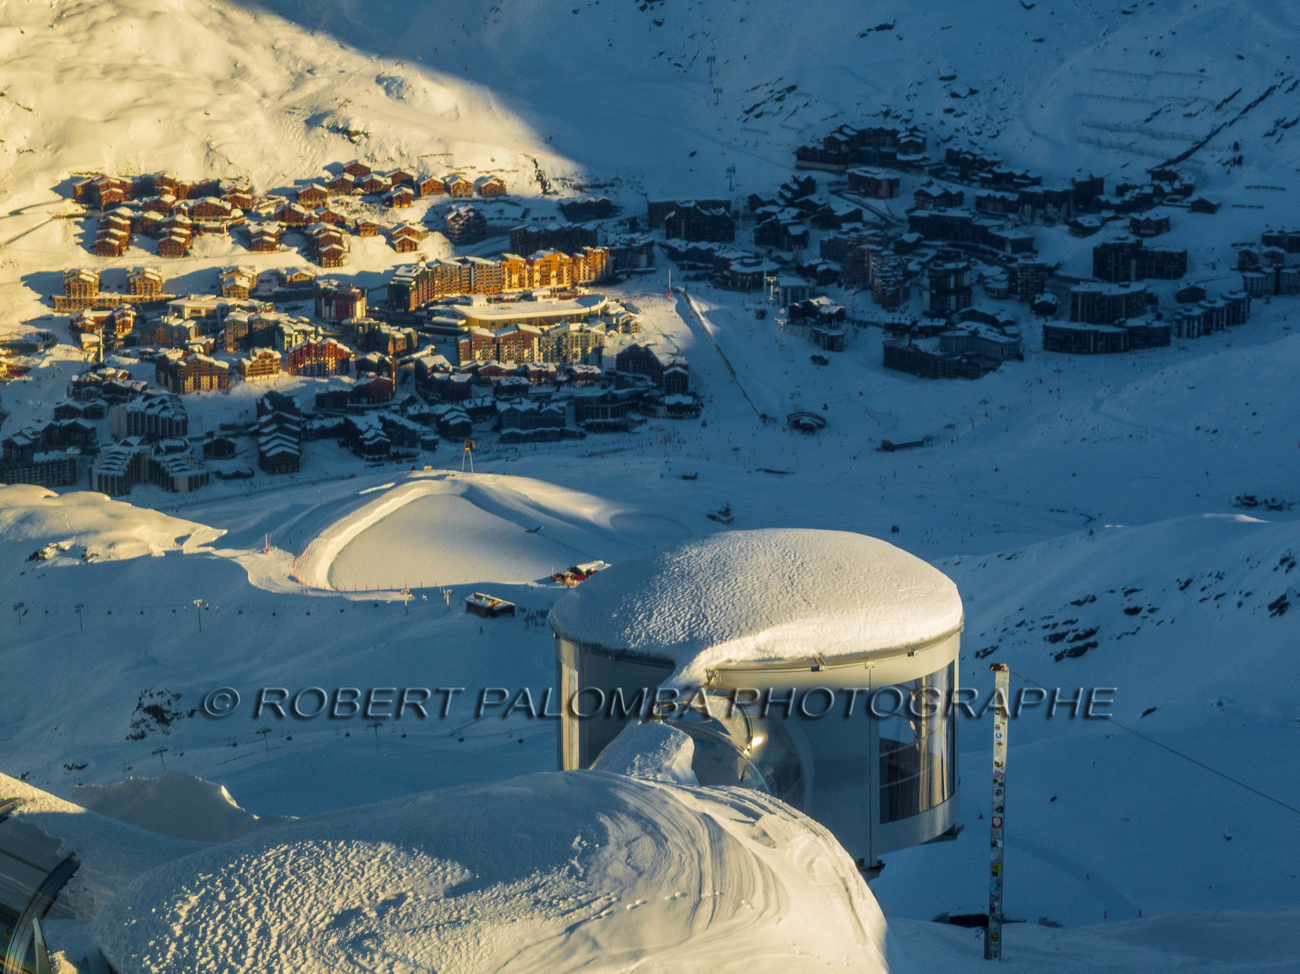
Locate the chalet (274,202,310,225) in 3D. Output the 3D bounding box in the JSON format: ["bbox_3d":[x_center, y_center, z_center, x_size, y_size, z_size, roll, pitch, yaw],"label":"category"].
[{"bbox_3d":[-261.130,-200.790,4408.770,20.800,15.700,15.200,-3,14,-12],"label":"chalet"}]

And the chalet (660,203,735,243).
[{"bbox_3d":[34.260,-183.770,4204.860,49.080,25.300,18.220,0,14,0],"label":"chalet"}]

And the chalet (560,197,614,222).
[{"bbox_3d":[-46.090,-204.330,4426.170,37.600,14.700,13.200,-8,16,-28],"label":"chalet"}]

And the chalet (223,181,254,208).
[{"bbox_3d":[-271.945,-193.556,3996.083,18.000,15.500,20.000,2,14,8],"label":"chalet"}]

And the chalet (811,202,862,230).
[{"bbox_3d":[136.470,-199.140,4413.720,26.400,17.300,28.400,7,16,27],"label":"chalet"}]

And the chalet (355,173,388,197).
[{"bbox_3d":[-197.100,-213.910,4272.660,18.720,13.160,15.180,-4,15,-17],"label":"chalet"}]

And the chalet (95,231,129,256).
[{"bbox_3d":[-350.122,-158.851,3931.244,17.000,16.000,17.000,5,15,17],"label":"chalet"}]

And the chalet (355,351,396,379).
[{"bbox_3d":[-172.189,-76.942,3795.317,22.000,15.000,15.000,5,15,17],"label":"chalet"}]

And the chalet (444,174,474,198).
[{"bbox_3d":[-134.990,-212.840,4272.660,17.200,13.660,14.670,-5,15,-19],"label":"chalet"}]

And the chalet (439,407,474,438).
[{"bbox_3d":[-123.930,-41.400,3870.900,15.690,16.190,17.200,-7,16,-25],"label":"chalet"}]

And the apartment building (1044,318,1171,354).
[{"bbox_3d":[290.609,-94.679,3827.817,79.000,16.000,26.000,-2,14,-8],"label":"apartment building"}]

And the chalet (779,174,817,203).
[{"bbox_3d":[109.230,-219.430,4452.480,20.300,16.200,20.300,7,16,27],"label":"chalet"}]

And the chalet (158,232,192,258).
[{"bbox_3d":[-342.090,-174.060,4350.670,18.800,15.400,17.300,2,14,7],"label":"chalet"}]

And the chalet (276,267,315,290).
[{"bbox_3d":[-241.220,-141.940,4118.840,22.260,12.140,17.200,-5,15,-18],"label":"chalet"}]

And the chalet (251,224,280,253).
[{"bbox_3d":[-250.501,-162.321,3938.706,18.000,15.500,20.000,2,14,8],"label":"chalet"}]

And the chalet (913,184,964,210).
[{"bbox_3d":[193.161,-194.212,4040.727,31.000,13.500,15.000,-3,15,-12],"label":"chalet"}]

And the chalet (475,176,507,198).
[{"bbox_3d":[-116.850,-222.230,4457.890,18.800,13.900,14.200,-4,15,-17],"label":"chalet"}]

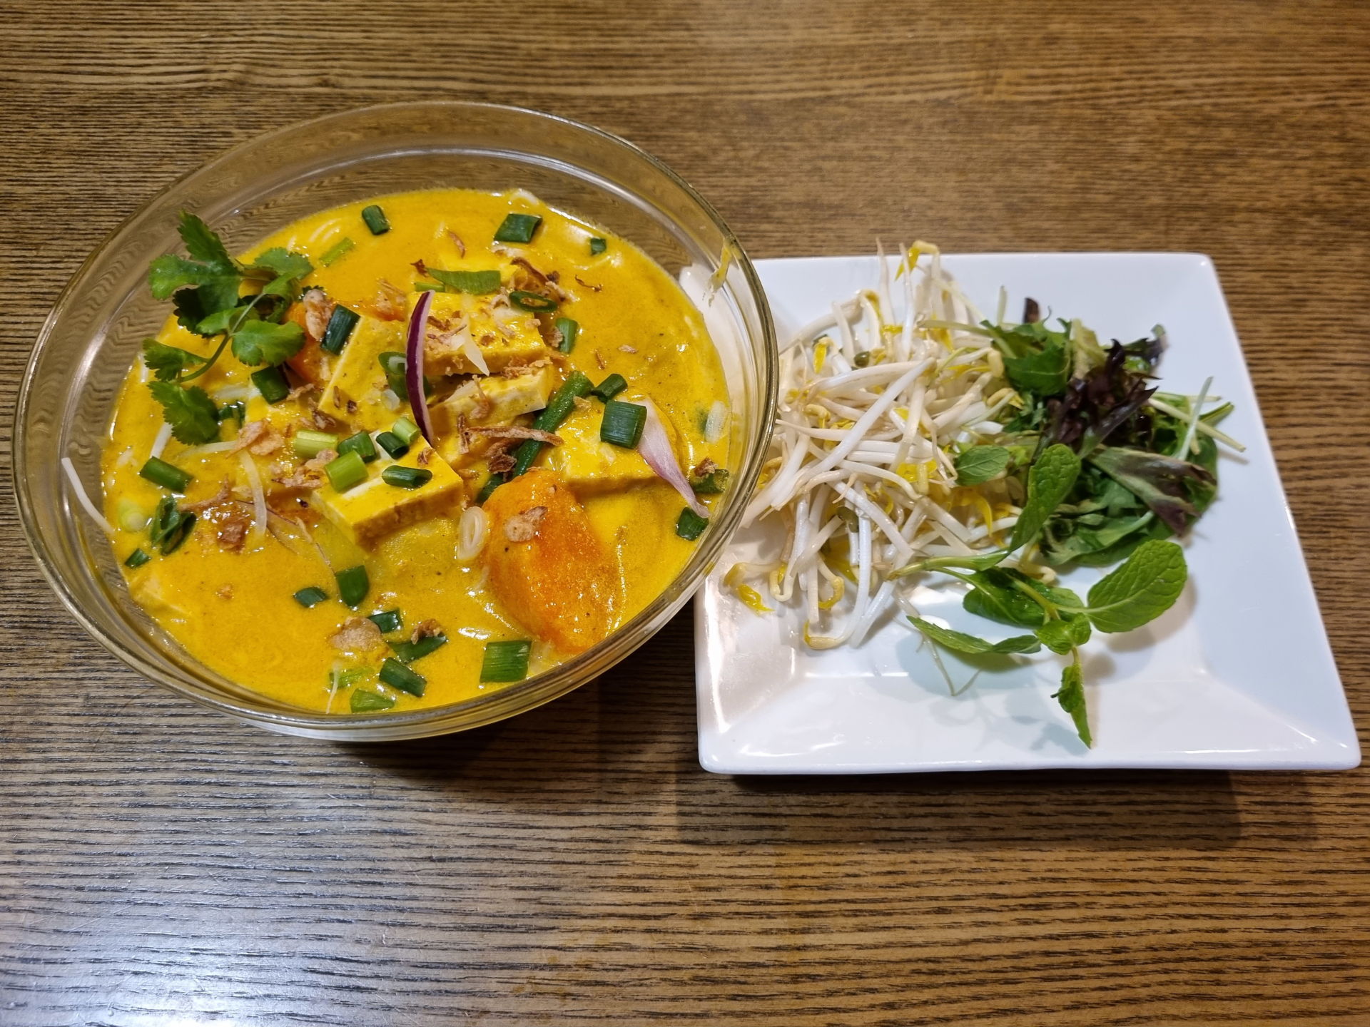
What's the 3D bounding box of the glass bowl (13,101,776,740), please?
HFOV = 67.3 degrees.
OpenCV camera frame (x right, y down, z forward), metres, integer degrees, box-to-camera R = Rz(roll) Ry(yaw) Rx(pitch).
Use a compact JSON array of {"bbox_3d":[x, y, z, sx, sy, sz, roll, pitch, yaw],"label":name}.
[{"bbox_3d":[-0.083,-0.024,0.344,0.220,0.090,0.220,0,63,0],"label":"glass bowl"}]

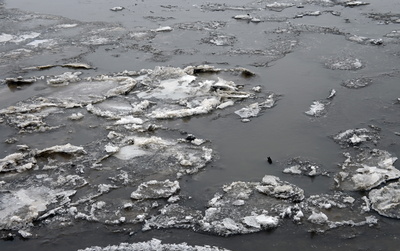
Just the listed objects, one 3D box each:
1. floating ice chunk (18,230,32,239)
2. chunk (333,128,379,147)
[{"bbox_3d":[-4.085,2.540,19.539,0.308,0.092,0.251,0,18,0],"label":"floating ice chunk"},{"bbox_3d":[6.006,0.456,32.170,1.706,0.250,1.110,3,18,11],"label":"chunk"}]

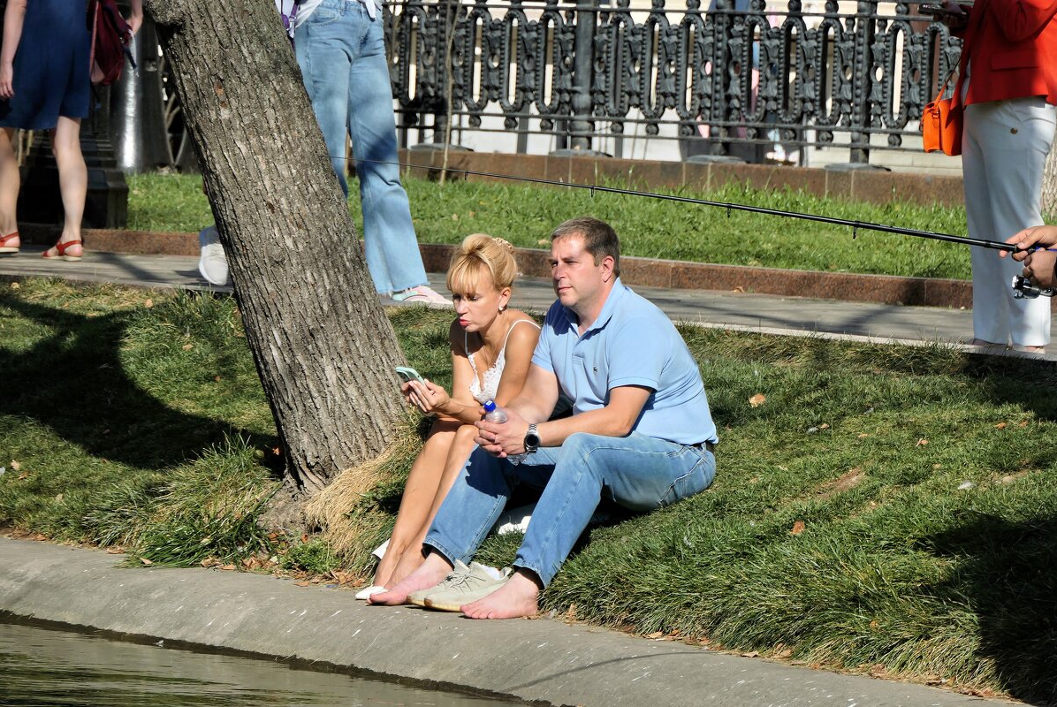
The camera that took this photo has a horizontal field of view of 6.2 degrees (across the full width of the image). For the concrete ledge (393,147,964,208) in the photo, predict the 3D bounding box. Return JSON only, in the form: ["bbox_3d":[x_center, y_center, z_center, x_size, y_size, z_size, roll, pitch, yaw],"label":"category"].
[{"bbox_3d":[0.660,-0.825,46.100,0.300,0.190,4.300,0,2,-36],"label":"concrete ledge"}]

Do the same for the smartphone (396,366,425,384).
[{"bbox_3d":[-0.311,0.090,27.100,0.075,0.011,0.150,3,-43,47],"label":"smartphone"}]

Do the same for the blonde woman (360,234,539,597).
[{"bbox_3d":[-0.147,0.174,27.300,0.790,1.000,0.450,0,2,-39],"label":"blonde woman"}]

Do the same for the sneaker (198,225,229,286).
[{"bbox_3d":[-1.128,-0.354,35.000,0.105,0.125,0.270,-3,37,-5],"label":"sneaker"}]

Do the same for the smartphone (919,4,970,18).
[{"bbox_3d":[1.349,-1.116,31.700,0.158,0.010,0.075,11,-12,3],"label":"smartphone"}]

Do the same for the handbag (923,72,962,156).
[{"bbox_3d":[1.363,-0.779,31.900,0.140,0.260,0.210,1,2,-28],"label":"handbag"}]

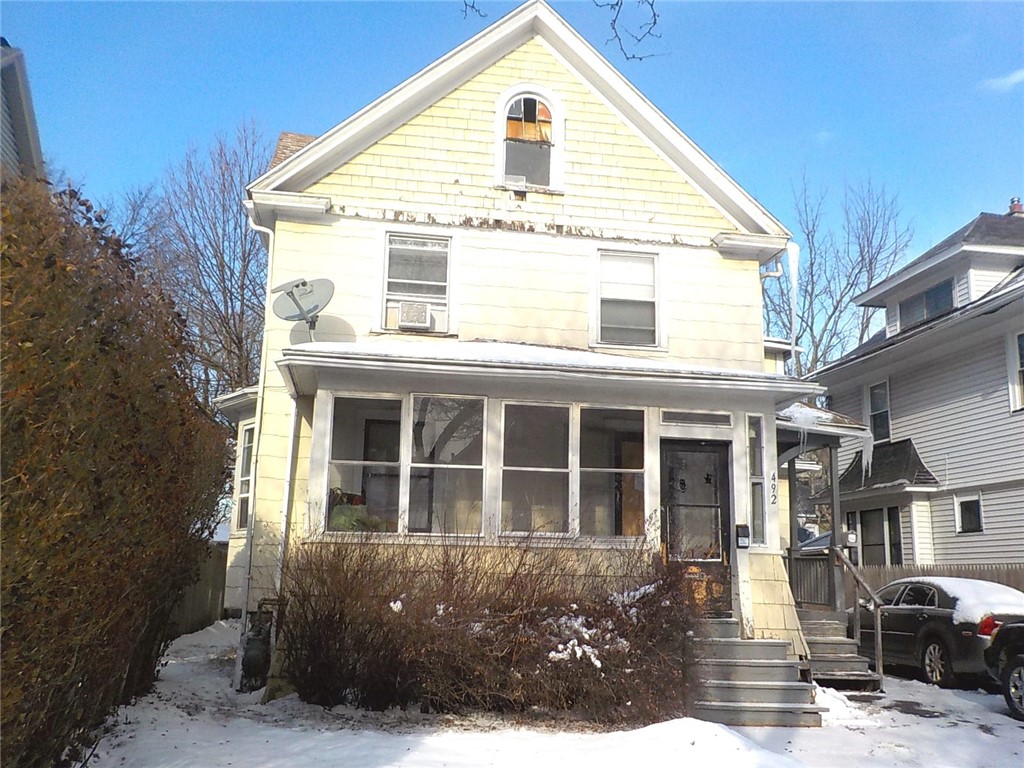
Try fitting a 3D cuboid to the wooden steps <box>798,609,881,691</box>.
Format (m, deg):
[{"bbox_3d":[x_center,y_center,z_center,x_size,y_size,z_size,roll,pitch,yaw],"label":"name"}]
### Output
[{"bbox_3d":[4.065,3.444,11.528,0.900,0.955,1.050,3,-12,-8],"label":"wooden steps"}]

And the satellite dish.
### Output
[{"bbox_3d":[-2.605,-0.982,11.052,0.660,0.620,0.440,-3,-13,21],"label":"satellite dish"}]

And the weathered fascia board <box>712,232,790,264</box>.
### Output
[{"bbox_3d":[3.533,-2.005,13.103,1.090,0.270,0.350,3,-12,-8],"label":"weathered fascia board"}]

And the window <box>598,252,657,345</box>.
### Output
[{"bbox_3d":[1.666,-1.220,12.786,0.867,1.363,0.100,3,-12,-8],"label":"window"}]

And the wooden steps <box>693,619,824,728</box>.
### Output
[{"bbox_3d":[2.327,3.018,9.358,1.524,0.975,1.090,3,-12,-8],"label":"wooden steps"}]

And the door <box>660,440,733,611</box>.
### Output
[{"bbox_3d":[2.124,1.620,10.229,0.858,1.993,0.090,3,-12,-8],"label":"door"}]

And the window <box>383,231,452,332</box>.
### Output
[{"bbox_3d":[-1.308,-1.400,12.326,0.923,1.416,0.130,3,-9,-10],"label":"window"}]

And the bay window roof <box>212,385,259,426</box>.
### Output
[{"bbox_3d":[-4.093,0.389,13.888,0.860,0.400,3.300,3,-12,-8],"label":"bay window roof"}]

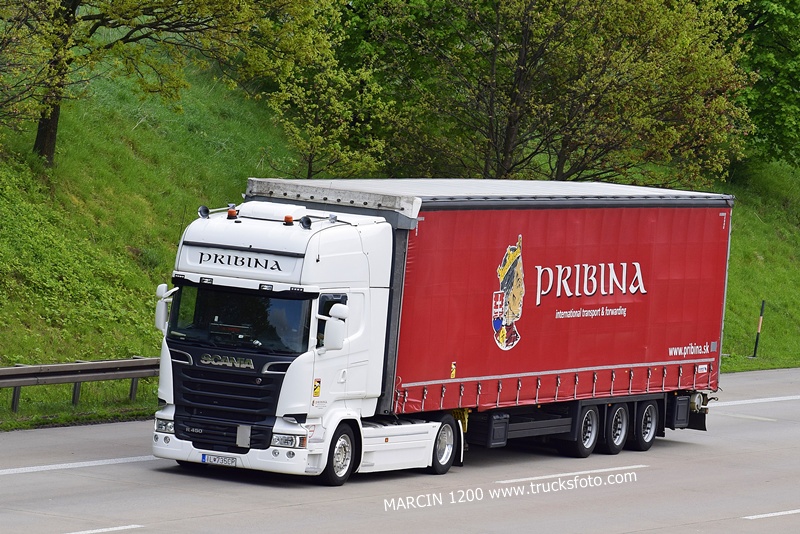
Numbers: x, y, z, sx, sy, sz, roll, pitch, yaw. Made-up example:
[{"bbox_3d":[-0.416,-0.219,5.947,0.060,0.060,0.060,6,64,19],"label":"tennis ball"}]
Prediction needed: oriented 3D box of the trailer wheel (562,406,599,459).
[{"bbox_3d":[2.831,2.525,64.162,0.370,0.930,0.940,6,2,23],"label":"trailer wheel"}]

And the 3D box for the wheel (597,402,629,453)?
[{"bbox_3d":[3.367,2.526,65.388,0.370,0.930,0.940,6,2,23],"label":"wheel"}]

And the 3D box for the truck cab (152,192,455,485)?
[{"bbox_3d":[-1.152,0.968,57.110,2.620,3.800,5.540,6,2,23],"label":"truck cab"}]

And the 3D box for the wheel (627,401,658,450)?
[{"bbox_3d":[3.903,2.528,66.614,0.370,0.930,0.940,6,2,23],"label":"wheel"}]

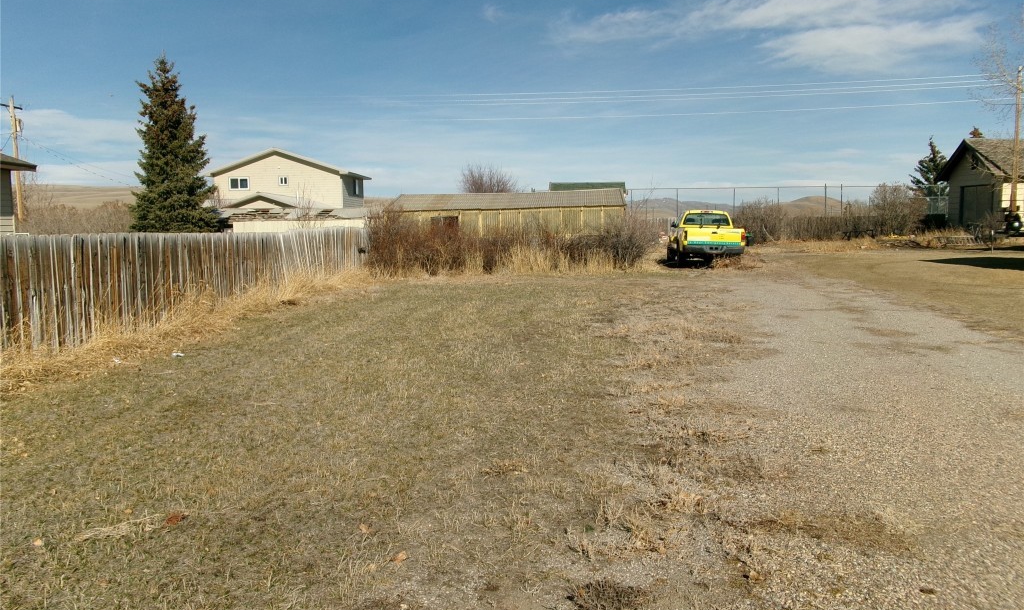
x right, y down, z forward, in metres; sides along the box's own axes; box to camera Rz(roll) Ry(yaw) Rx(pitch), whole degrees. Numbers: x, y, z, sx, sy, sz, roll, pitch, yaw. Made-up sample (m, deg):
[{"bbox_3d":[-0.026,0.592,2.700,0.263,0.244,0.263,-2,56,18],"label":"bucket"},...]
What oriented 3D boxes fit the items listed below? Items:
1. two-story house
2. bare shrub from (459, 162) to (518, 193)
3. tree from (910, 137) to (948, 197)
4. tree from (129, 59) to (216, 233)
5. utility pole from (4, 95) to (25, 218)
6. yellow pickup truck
[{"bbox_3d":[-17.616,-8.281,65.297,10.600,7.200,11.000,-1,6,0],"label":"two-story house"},{"bbox_3d":[-1.397,-6.088,50.889,3.700,5.100,3.500,-1,6,0],"label":"bare shrub"},{"bbox_3d":[30.870,-8.627,60.768,3.300,7.200,3.300,-1,6,0],"label":"tree"},{"bbox_3d":[-15.720,-6.820,38.186,3.950,9.300,3.950,-1,6,0],"label":"tree"},{"bbox_3d":[-29.075,-7.658,48.186,0.700,9.300,2.300,-1,6,0],"label":"utility pole"},{"bbox_3d":[6.558,-2.408,28.239,1.950,1.800,5.500,0,6,6],"label":"yellow pickup truck"}]

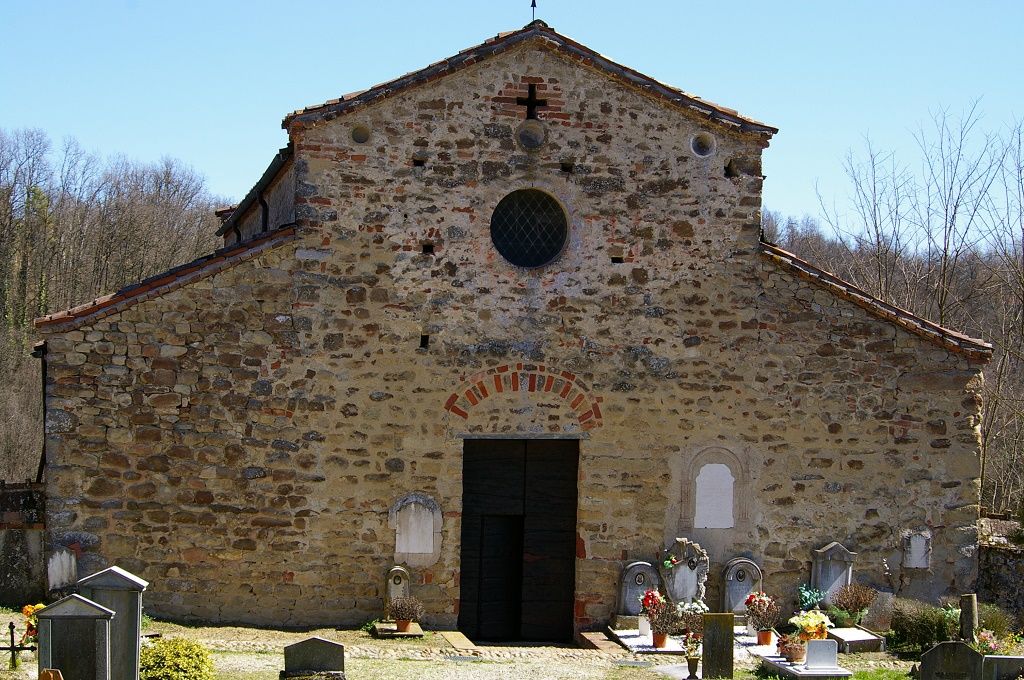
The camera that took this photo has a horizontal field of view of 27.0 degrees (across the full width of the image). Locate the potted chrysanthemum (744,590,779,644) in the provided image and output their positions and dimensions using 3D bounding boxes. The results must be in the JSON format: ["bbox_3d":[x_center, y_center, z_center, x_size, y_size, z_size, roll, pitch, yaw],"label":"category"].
[{"bbox_3d":[3.633,4.028,30.900,0.522,0.791,0.480,0,1,-10],"label":"potted chrysanthemum"}]

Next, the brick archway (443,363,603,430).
[{"bbox_3d":[0.161,0.840,31.864,2.391,1.003,0.200,0,1,-10],"label":"brick archway"}]

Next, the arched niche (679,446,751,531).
[{"bbox_3d":[3.068,2.247,32.272,1.092,1.254,0.100,0,1,-10],"label":"arched niche"}]

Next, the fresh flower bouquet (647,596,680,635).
[{"bbox_3d":[2.187,3.983,30.750,0.491,0.535,0.451,0,1,-10],"label":"fresh flower bouquet"}]

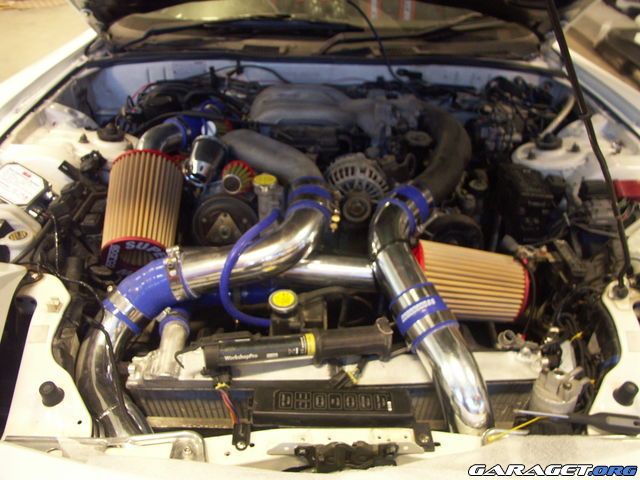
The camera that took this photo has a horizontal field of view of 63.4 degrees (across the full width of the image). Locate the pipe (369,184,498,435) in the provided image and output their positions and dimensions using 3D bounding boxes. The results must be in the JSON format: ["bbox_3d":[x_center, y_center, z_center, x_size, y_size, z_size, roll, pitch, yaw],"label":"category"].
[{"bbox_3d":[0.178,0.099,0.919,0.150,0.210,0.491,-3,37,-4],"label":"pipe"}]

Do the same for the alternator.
[{"bbox_3d":[0.081,-0.114,1.119,0.135,0.135,0.155,0,36,0],"label":"alternator"}]

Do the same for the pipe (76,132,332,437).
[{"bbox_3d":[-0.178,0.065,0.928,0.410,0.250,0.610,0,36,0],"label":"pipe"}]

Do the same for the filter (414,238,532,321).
[{"bbox_3d":[0.301,0.083,1.030,0.215,0.142,0.142,7,37,0],"label":"filter"}]

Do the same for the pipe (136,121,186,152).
[{"bbox_3d":[-0.361,-0.209,1.155,0.115,0.095,0.120,0,36,0],"label":"pipe"}]

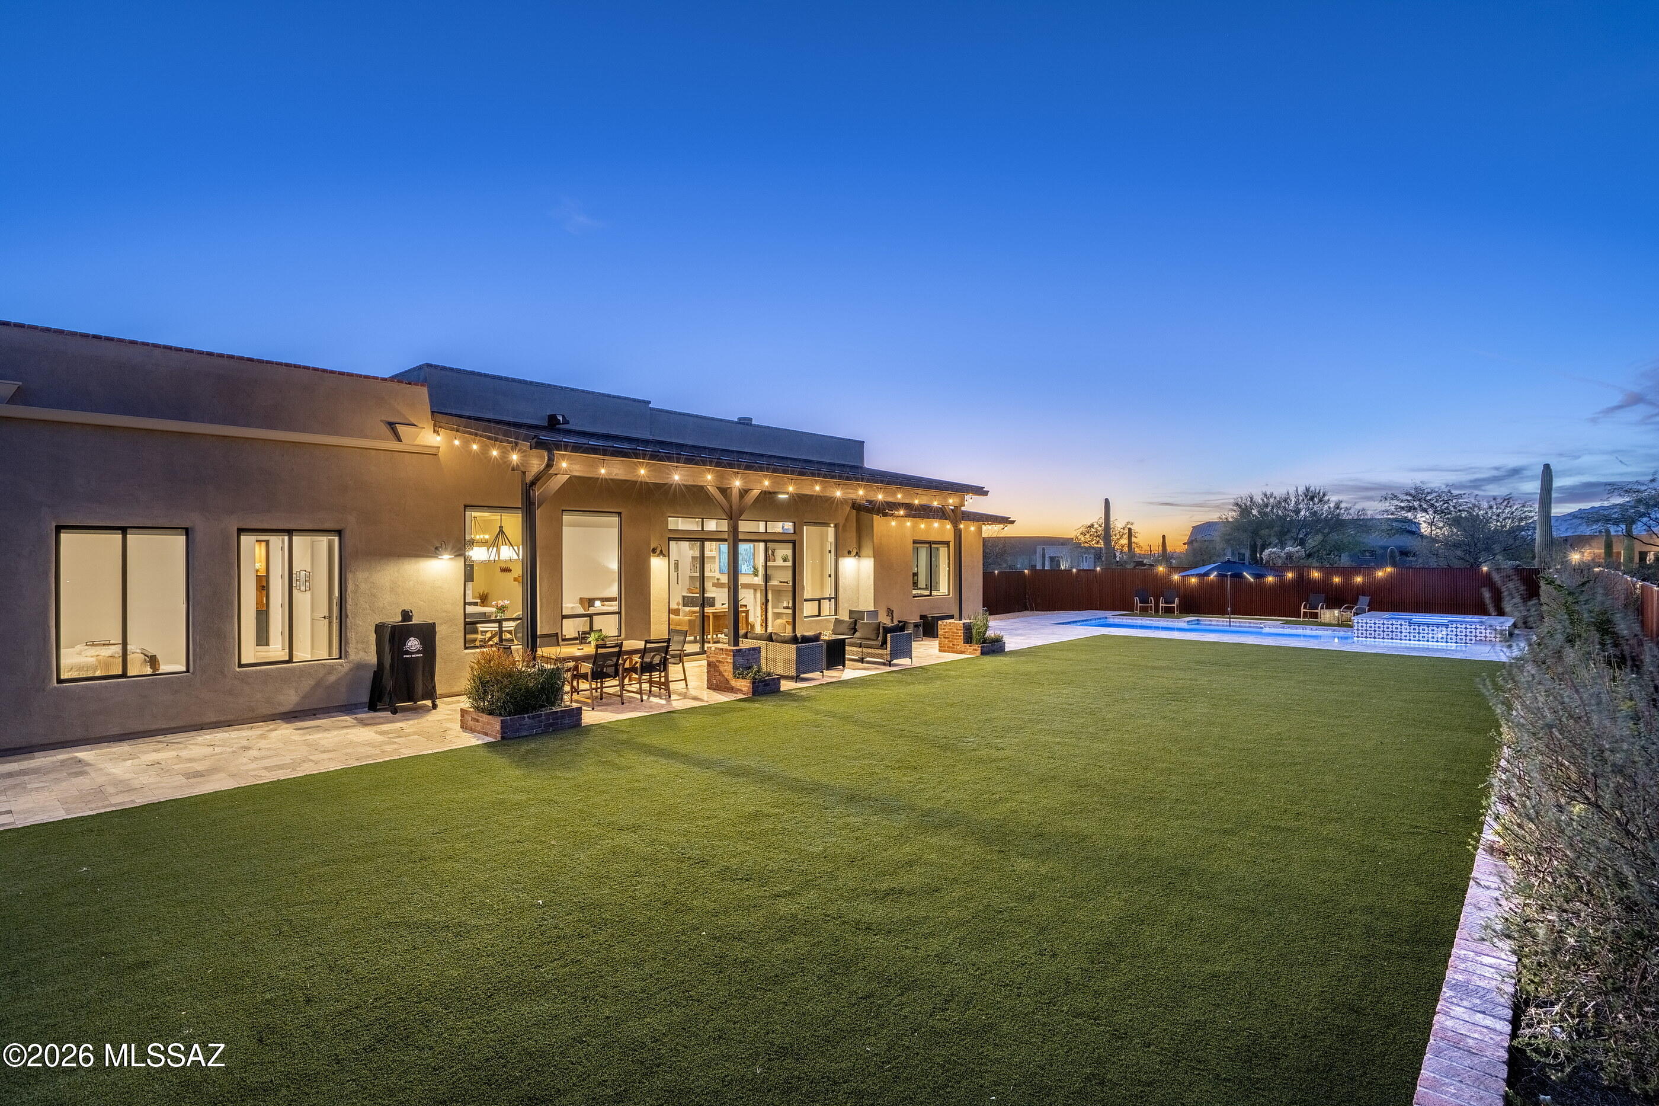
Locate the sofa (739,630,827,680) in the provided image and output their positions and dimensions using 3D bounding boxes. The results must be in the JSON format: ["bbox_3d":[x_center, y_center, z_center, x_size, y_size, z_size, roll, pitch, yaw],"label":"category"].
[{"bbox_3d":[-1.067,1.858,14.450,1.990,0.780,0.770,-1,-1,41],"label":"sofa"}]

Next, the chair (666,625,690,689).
[{"bbox_3d":[-2.703,1.761,13.009,0.620,0.920,0.550,0,-1,-43],"label":"chair"}]

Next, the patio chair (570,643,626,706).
[{"bbox_3d":[-3.356,1.763,11.427,0.630,0.900,0.560,-1,-1,41],"label":"patio chair"}]

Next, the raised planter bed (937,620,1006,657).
[{"bbox_3d":[3.293,1.941,18.137,1.080,0.700,1.050,-1,-1,41],"label":"raised planter bed"}]

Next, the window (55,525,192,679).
[{"bbox_3d":[-8.492,0.616,9.443,0.100,1.820,1.190,-1,-1,43],"label":"window"}]

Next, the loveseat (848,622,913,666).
[{"bbox_3d":[0.795,1.875,16.350,1.730,0.790,0.760,-1,-1,41],"label":"loveseat"}]

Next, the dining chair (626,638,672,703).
[{"bbox_3d":[-2.768,1.759,11.959,0.550,0.910,0.630,0,-1,-41],"label":"dining chair"}]

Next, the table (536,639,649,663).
[{"bbox_3d":[-3.547,1.850,12.154,1.160,0.740,2.060,-1,-1,43],"label":"table"}]

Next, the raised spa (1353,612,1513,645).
[{"bbox_3d":[17.152,2.139,22.290,3.450,0.560,3.400,-1,-1,41],"label":"raised spa"}]

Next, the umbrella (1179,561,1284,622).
[{"bbox_3d":[12.307,1.250,24.051,3.300,2.200,3.300,-1,-1,43],"label":"umbrella"}]

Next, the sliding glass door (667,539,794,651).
[{"bbox_3d":[-2.059,0.927,17.200,0.150,2.394,3.725,-1,-1,41],"label":"sliding glass door"}]

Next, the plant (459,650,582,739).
[{"bbox_3d":[-3.875,1.716,9.871,1.060,0.980,1.090,-1,-1,43],"label":"plant"}]

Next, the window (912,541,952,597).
[{"bbox_3d":[2.856,0.451,21.905,0.120,1.550,1.925,-1,-1,41],"label":"window"}]

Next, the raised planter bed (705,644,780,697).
[{"bbox_3d":[-1.404,1.883,12.741,1.070,0.690,0.640,-1,-1,41],"label":"raised planter bed"}]

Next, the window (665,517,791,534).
[{"bbox_3d":[-2.001,-0.572,16.994,0.100,0.280,3.530,-1,-1,43],"label":"window"}]

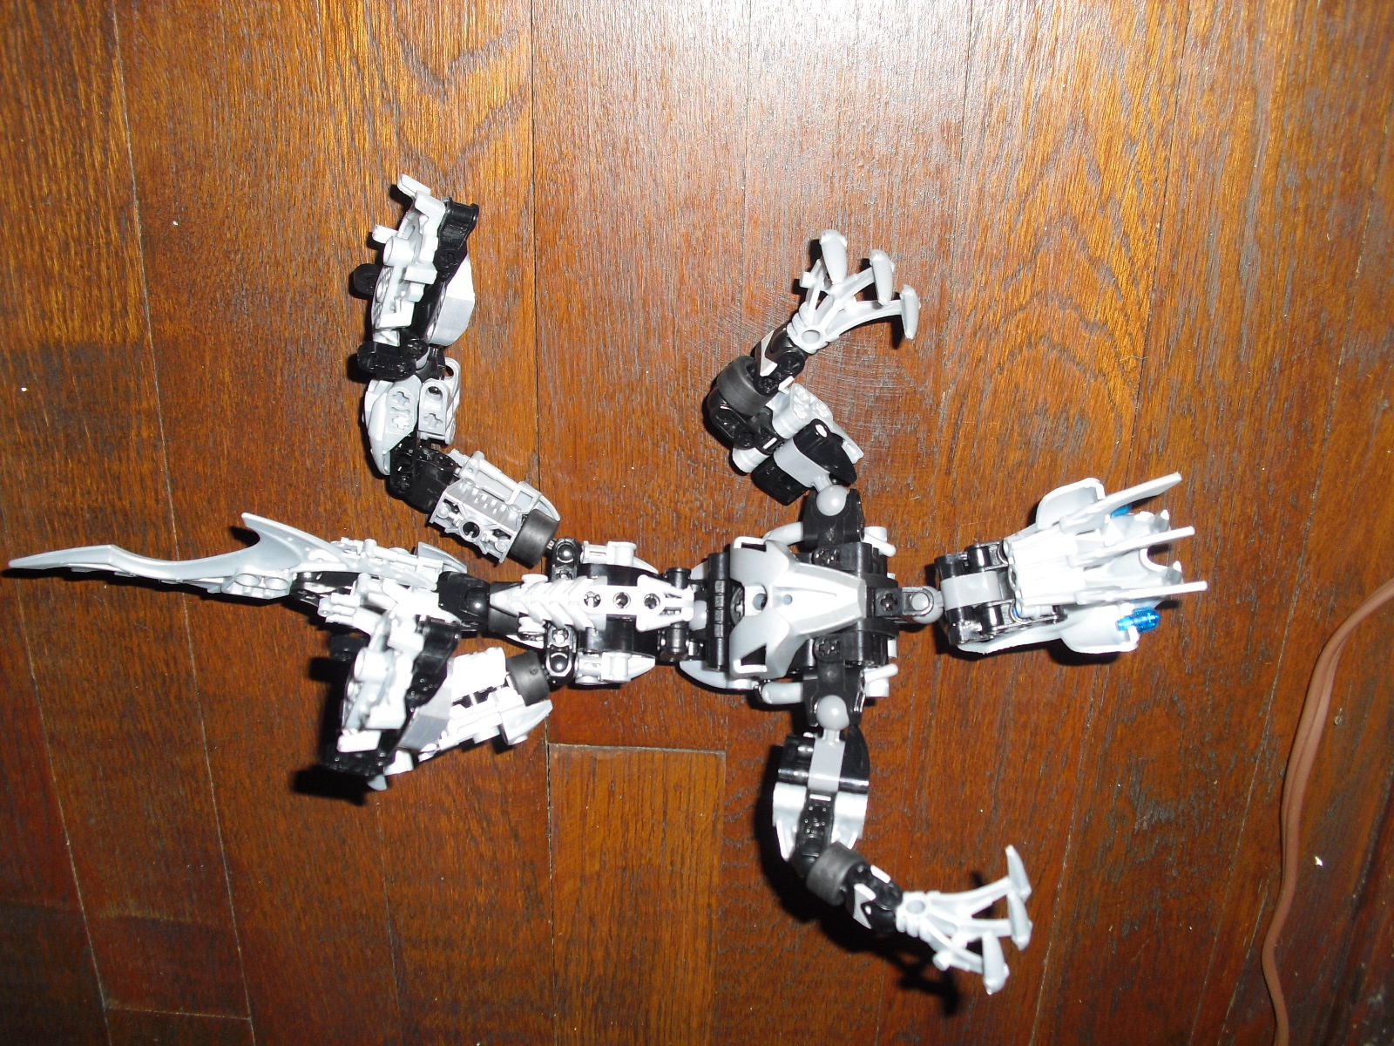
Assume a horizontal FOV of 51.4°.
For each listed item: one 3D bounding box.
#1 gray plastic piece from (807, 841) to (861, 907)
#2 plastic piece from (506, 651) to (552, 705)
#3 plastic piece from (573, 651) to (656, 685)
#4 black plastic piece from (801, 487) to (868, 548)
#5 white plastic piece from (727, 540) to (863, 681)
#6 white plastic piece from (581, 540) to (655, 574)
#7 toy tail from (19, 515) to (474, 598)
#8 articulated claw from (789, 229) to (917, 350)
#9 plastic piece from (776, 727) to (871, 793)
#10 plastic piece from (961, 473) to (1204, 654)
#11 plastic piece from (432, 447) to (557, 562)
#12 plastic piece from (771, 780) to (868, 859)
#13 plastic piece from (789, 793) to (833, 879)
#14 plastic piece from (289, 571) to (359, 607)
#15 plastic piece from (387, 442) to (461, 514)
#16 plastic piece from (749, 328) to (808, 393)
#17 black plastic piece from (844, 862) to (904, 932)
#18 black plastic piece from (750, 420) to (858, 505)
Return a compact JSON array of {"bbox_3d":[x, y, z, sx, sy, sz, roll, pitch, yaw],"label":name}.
[{"bbox_3d":[0.037,0.094,0.387,0.009,0.014,0.014,36,90,18],"label":"gray plastic piece"},{"bbox_3d":[-0.047,0.044,0.408,0.009,0.014,0.014,-19,90,-14],"label":"plastic piece"},{"bbox_3d":[-0.022,0.040,0.399,0.022,0.011,0.009,0,76,0],"label":"plastic piece"},{"bbox_3d":[0.037,-0.001,0.390,0.017,0.013,0.015,2,114,4],"label":"black plastic piece"},{"bbox_3d":[0.025,0.022,0.383,0.036,0.014,0.036,0,76,0],"label":"white plastic piece"},{"bbox_3d":[-0.022,0.010,0.408,0.021,0.015,0.009,2,99,1],"label":"white plastic piece"},{"bbox_3d":[-0.132,0.010,0.409,0.127,0.017,0.019,2,114,7],"label":"toy tail"},{"bbox_3d":[0.037,-0.054,0.368,0.033,0.017,0.032,35,116,-24],"label":"articulated claw"},{"bbox_3d":[0.033,0.064,0.386,0.024,0.014,0.017,8,76,2],"label":"plastic piece"},{"bbox_3d":[0.104,0.012,0.396,0.065,0.032,0.044,-9,76,-2],"label":"plastic piece"},{"bbox_3d":[-0.055,-0.004,0.399,0.034,0.019,0.021,28,113,0],"label":"plastic piece"},{"bbox_3d":[0.034,0.081,0.398,0.025,0.015,0.021,7,99,1],"label":"plastic piece"},{"bbox_3d":[0.031,0.084,0.392,0.010,0.012,0.022,10,99,0],"label":"plastic piece"},{"bbox_3d":[-0.106,0.019,0.414,0.019,0.009,0.009,3,114,7],"label":"plastic piece"},{"bbox_3d":[-0.078,-0.013,0.415,0.018,0.014,0.015,23,114,-6],"label":"plastic piece"},{"bbox_3d":[0.023,-0.044,0.397,0.015,0.010,0.013,-36,107,18],"label":"plastic piece"},{"bbox_3d":[0.047,0.099,0.382,0.017,0.013,0.013,36,95,18],"label":"black plastic piece"},{"bbox_3d":[0.030,-0.017,0.405,0.017,0.013,0.024,34,112,-10],"label":"black plastic piece"}]

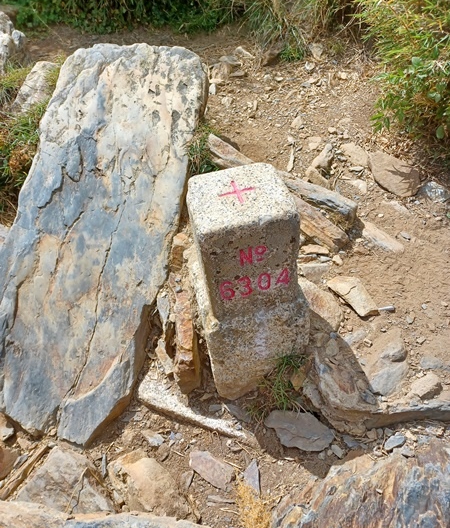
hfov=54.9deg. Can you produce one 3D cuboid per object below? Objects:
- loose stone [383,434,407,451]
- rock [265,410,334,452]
[{"bbox_3d":[0.307,0.323,0.782,0.043,0.012,0.017,-33,51,-25],"label":"loose stone"},{"bbox_3d":[0.141,0.318,0.826,0.126,0.020,0.075,15,49,20],"label":"rock"}]

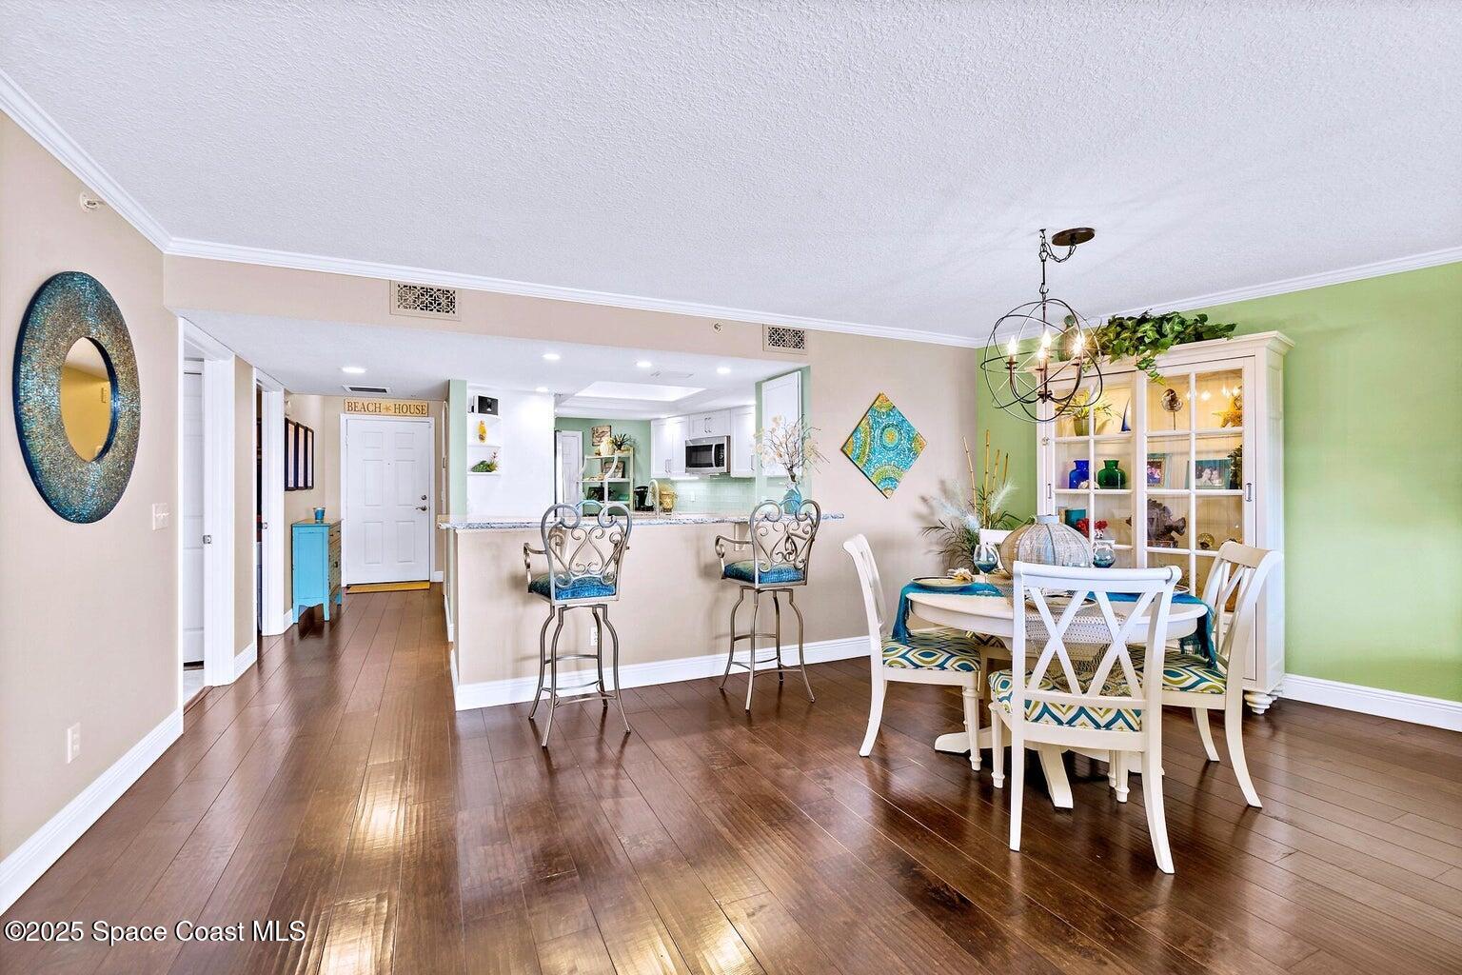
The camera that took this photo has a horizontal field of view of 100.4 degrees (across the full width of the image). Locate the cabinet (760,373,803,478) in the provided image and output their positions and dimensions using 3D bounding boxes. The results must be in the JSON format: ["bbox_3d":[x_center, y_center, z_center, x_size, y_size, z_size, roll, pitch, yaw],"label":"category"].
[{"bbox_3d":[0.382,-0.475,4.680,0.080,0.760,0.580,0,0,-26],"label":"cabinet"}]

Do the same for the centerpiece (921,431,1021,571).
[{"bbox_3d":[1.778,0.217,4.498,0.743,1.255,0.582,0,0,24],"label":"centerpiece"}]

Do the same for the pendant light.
[{"bbox_3d":[1.419,-0.726,2.769,0.532,0.884,0.532,0,0,27],"label":"pendant light"}]

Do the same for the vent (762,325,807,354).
[{"bbox_3d":[0.376,-1.025,4.220,0.350,0.188,0.020,0,0,-23],"label":"vent"}]

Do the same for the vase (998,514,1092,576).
[{"bbox_3d":[1.437,0.304,2.800,0.375,0.352,0.375,0,0,16],"label":"vase"}]

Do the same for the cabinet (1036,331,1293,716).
[{"bbox_3d":[2.634,0.210,3.858,0.490,2.060,1.300,0,0,-41],"label":"cabinet"}]

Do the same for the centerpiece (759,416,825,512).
[{"bbox_3d":[0.405,-0.155,4.120,0.460,0.670,0.420,0,0,0],"label":"centerpiece"}]

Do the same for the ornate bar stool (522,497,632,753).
[{"bbox_3d":[-0.800,0.655,3.210,0.550,1.170,0.560,0,0,-19],"label":"ornate bar stool"}]

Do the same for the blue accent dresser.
[{"bbox_3d":[-4.053,0.797,6.013,0.290,0.885,0.900,0,0,-26],"label":"blue accent dresser"}]

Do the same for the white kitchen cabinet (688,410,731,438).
[{"bbox_3d":[-0.128,-0.716,7.208,0.331,0.311,0.765,0,0,-41],"label":"white kitchen cabinet"}]

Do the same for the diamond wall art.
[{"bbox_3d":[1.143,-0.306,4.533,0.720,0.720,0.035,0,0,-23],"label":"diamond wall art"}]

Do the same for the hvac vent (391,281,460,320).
[{"bbox_3d":[-1.683,-1.020,3.336,0.350,0.185,0.020,0,0,-24],"label":"hvac vent"}]

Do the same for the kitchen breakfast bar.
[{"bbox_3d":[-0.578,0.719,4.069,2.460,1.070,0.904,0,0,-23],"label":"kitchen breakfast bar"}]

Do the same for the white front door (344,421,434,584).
[{"bbox_3d":[-4.330,0.195,7.700,0.940,2.060,0.050,0,0,-25],"label":"white front door"}]

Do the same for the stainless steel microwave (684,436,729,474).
[{"bbox_3d":[-0.152,-0.368,7.260,0.400,0.415,0.762,0,0,-41],"label":"stainless steel microwave"}]

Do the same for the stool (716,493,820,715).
[{"bbox_3d":[0.208,0.654,3.674,0.472,1.195,0.542,0,0,-23],"label":"stool"}]

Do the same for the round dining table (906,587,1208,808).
[{"bbox_3d":[1.420,0.860,2.790,1.210,0.760,1.210,0,0,16],"label":"round dining table"}]

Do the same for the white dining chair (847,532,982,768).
[{"bbox_3d":[0.888,0.749,2.989,0.592,0.999,0.482,0,0,16],"label":"white dining chair"}]

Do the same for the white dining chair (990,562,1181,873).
[{"bbox_3d":[1.249,0.750,2.224,0.500,0.980,0.560,0,0,16],"label":"white dining chair"}]

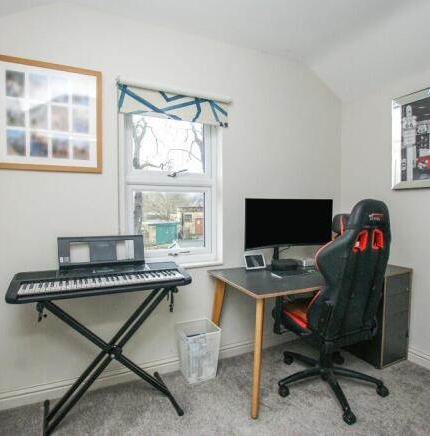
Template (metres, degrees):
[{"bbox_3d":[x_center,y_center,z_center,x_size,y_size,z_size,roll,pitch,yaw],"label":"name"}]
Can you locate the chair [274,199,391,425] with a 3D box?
[{"bbox_3d":[0.798,0.536,1.886,0.700,1.310,0.700,-1,3,-24],"label":"chair"}]

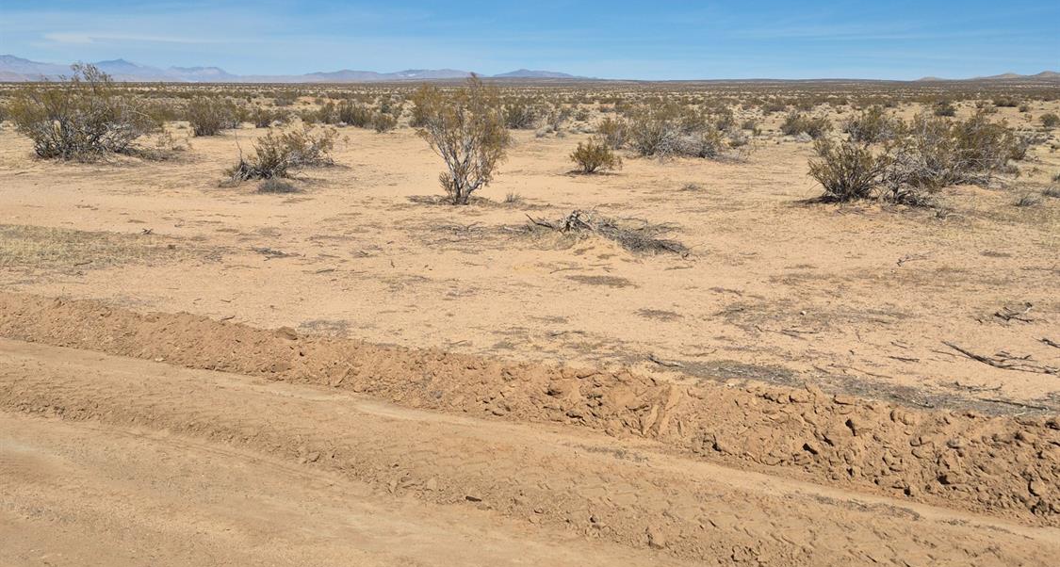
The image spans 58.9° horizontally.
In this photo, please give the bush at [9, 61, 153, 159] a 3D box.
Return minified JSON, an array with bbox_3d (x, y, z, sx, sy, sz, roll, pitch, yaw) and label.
[{"bbox_3d":[-9.806,-3.720,20.254,3.003,1.916,2.703,-6,13,-25],"label":"bush"}]

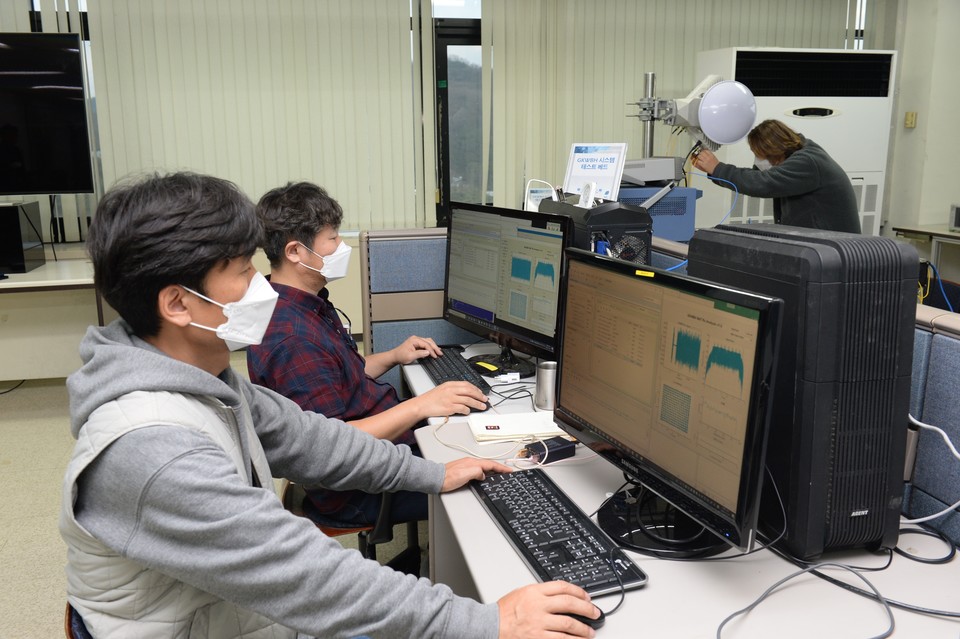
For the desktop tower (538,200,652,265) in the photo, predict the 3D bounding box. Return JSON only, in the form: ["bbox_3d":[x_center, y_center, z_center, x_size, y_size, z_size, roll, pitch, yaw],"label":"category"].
[{"bbox_3d":[0.354,-0.160,2.754,0.200,0.450,0.410,-4,13,-18],"label":"desktop tower"}]

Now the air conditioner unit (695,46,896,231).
[{"bbox_3d":[1.869,-0.669,5.229,1.080,1.840,0.430,-4,13,-15],"label":"air conditioner unit"}]

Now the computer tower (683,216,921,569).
[{"bbox_3d":[0.530,0.092,1.484,0.180,0.488,0.410,-4,13,-17],"label":"computer tower"}]

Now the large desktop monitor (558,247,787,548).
[{"bbox_3d":[0.304,0.127,1.411,0.200,0.455,0.575,-5,13,-21],"label":"large desktop monitor"}]

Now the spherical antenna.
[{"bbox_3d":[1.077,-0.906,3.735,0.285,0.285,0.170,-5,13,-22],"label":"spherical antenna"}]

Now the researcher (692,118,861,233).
[{"bbox_3d":[1.329,-0.179,3.922,0.760,1.440,0.520,1,12,7],"label":"researcher"}]

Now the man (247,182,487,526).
[{"bbox_3d":[-0.282,0.292,2.190,0.650,1.273,0.540,-4,13,-18],"label":"man"}]

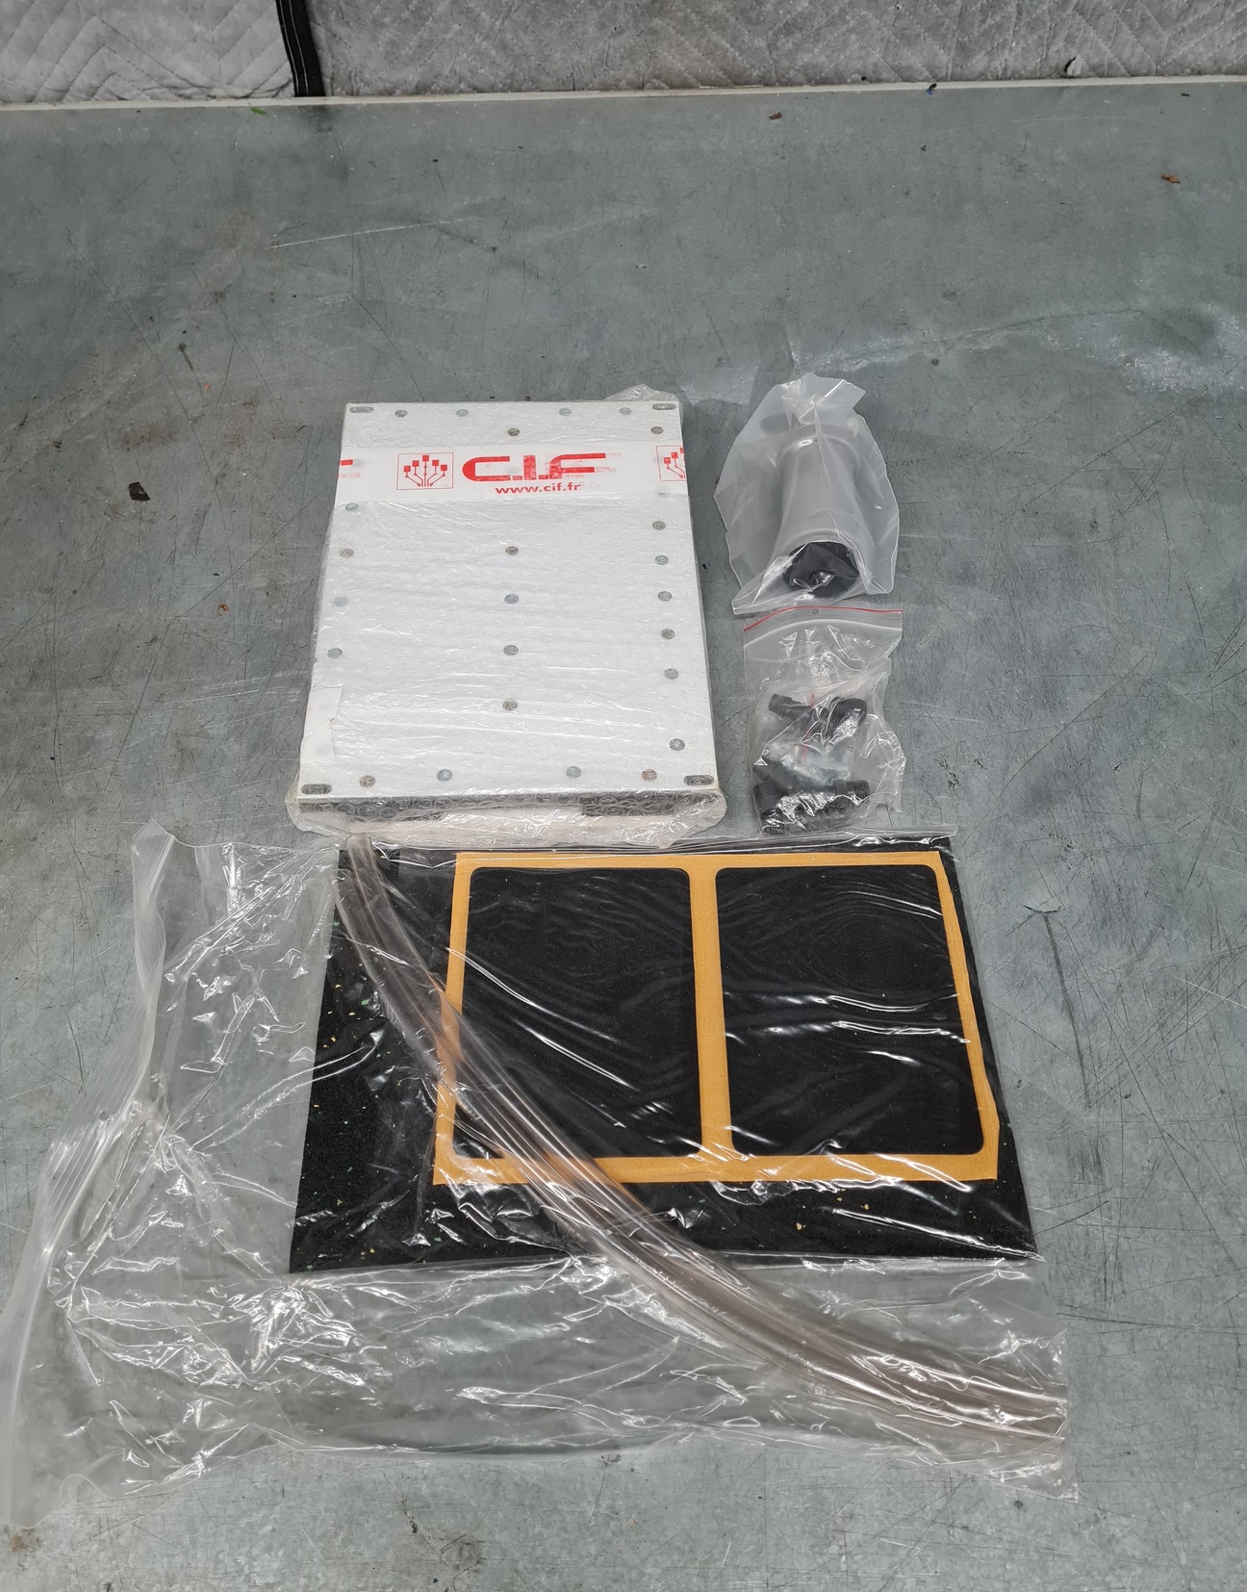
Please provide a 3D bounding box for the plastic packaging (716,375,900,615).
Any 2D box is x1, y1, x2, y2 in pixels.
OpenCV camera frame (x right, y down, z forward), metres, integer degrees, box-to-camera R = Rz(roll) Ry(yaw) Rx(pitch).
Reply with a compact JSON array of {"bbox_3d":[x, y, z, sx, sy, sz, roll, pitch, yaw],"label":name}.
[{"bbox_3d":[0.120,-0.212,0.813,0.116,0.054,0.196,-1,56,-3],"label":"plastic packaging"}]

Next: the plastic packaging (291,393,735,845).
[{"bbox_3d":[-0.066,-0.118,0.750,0.227,0.042,0.322,-1,56,-3],"label":"plastic packaging"}]

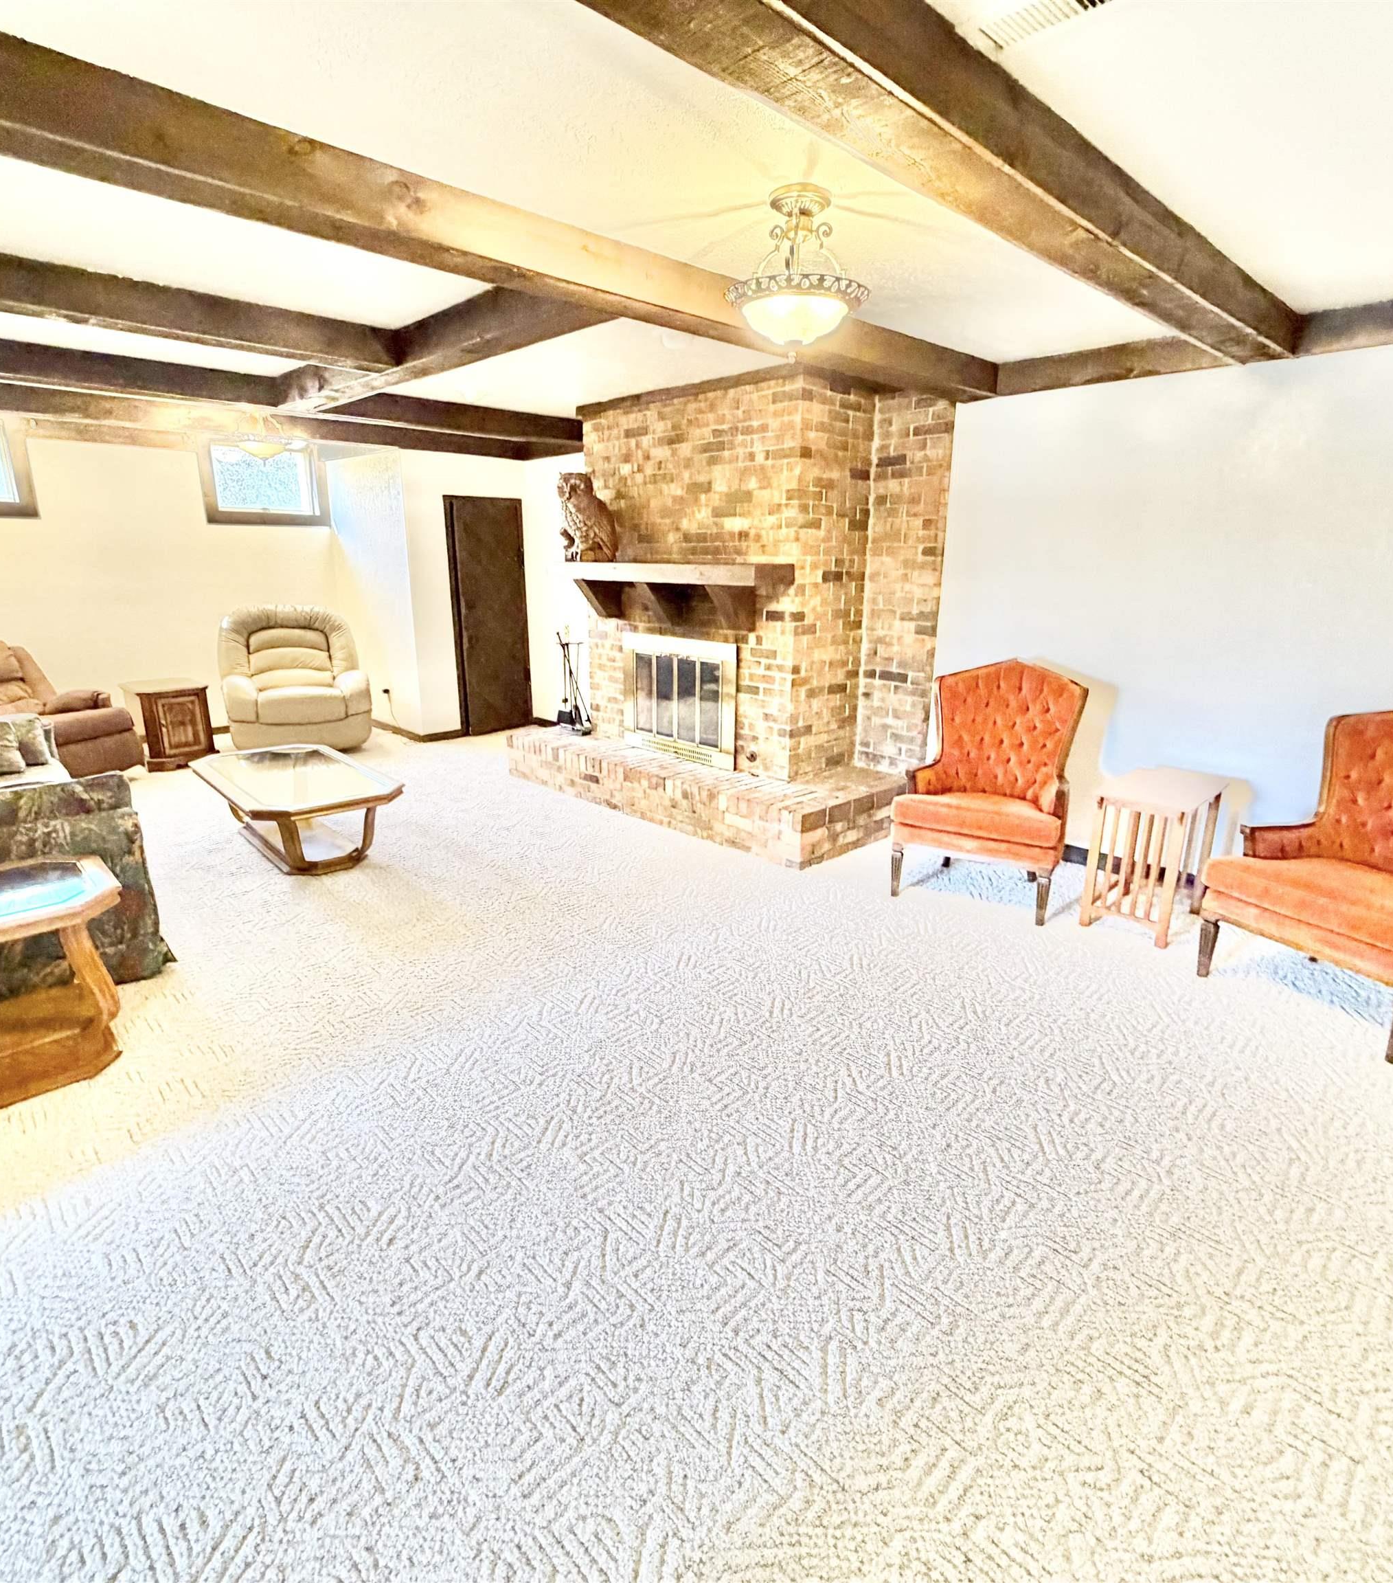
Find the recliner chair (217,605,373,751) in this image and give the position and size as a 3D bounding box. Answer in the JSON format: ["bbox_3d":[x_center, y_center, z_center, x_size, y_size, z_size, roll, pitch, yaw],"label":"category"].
[{"bbox_3d":[-3.199,-0.909,6.821,1.030,1.075,0.970,-7,17,-24],"label":"recliner chair"}]

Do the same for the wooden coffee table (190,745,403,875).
[{"bbox_3d":[-2.103,0.094,4.498,0.710,0.385,1.460,-13,20,-39],"label":"wooden coffee table"}]

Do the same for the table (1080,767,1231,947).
[{"bbox_3d":[1.910,0.271,3.573,0.600,0.575,0.350,-14,21,-42],"label":"table"}]

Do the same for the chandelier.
[{"bbox_3d":[0.279,-1.428,2.377,0.405,0.390,0.405,0,15,0],"label":"chandelier"}]

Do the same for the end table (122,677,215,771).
[{"bbox_3d":[-3.866,-0.496,6.275,0.470,0.560,0.570,-14,21,-42],"label":"end table"}]

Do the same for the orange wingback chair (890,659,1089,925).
[{"bbox_3d":[1.331,-0.048,3.863,0.710,1.025,0.720,9,17,28],"label":"orange wingback chair"}]

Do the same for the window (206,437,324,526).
[{"bbox_3d":[-3.620,-2.589,7.199,0.962,0.659,0.090,-14,21,-42],"label":"window"}]

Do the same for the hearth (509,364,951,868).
[{"bbox_3d":[0.060,-1.151,5.234,1.169,2.420,2.708,-14,21,-42],"label":"hearth"}]

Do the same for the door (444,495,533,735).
[{"bbox_3d":[-1.759,-1.481,7.292,0.718,1.943,0.070,-14,21,-42],"label":"door"}]

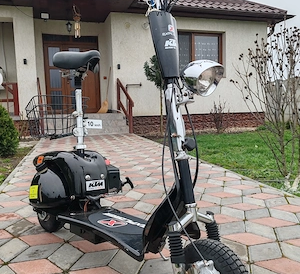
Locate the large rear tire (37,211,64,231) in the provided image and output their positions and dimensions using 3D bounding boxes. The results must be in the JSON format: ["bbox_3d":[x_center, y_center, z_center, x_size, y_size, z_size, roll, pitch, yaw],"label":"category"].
[{"bbox_3d":[-0.514,0.368,1.638,0.088,0.258,0.258,-6,8,-41],"label":"large rear tire"}]

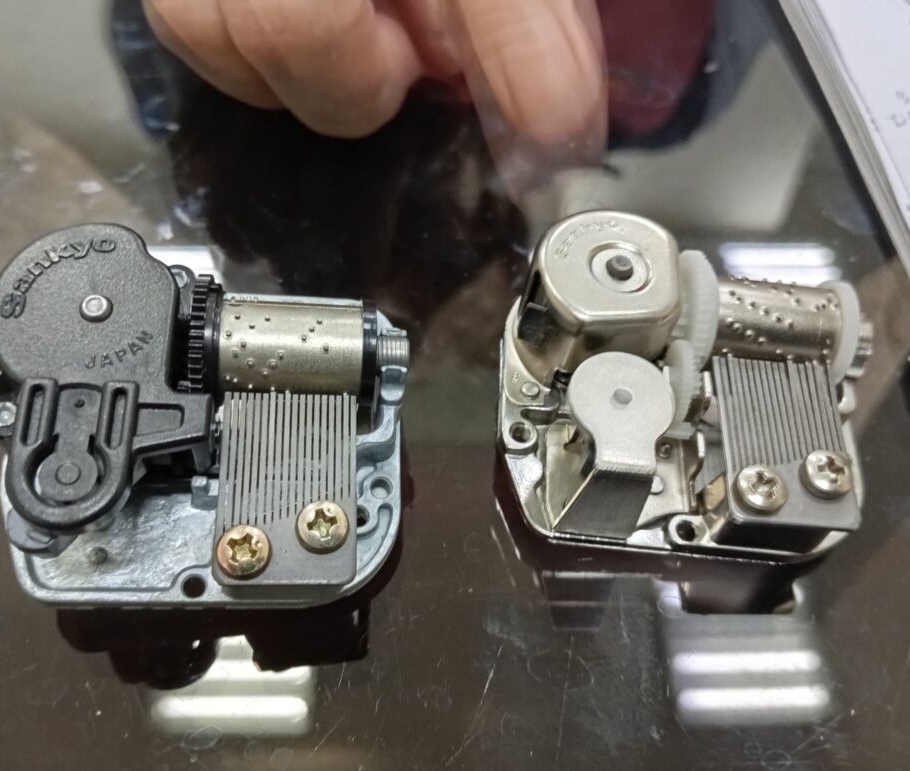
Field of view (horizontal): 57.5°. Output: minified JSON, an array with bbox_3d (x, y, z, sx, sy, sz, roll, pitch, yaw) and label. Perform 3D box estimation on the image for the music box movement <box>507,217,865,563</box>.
[{"bbox_3d":[0.032,-0.001,0.110,0.051,0.023,0.045,4,59,-3],"label":"music box movement"}]

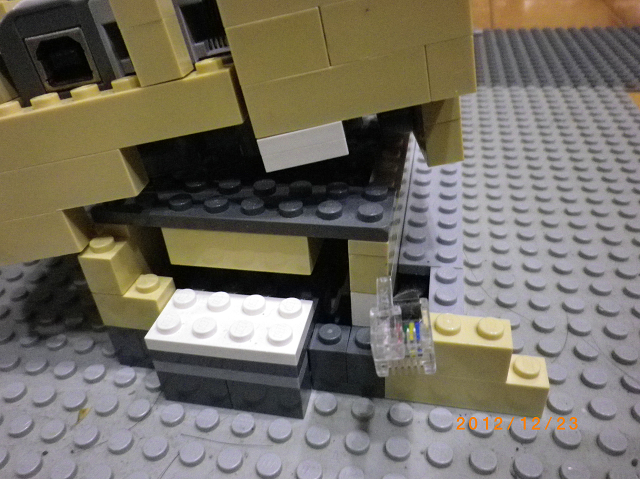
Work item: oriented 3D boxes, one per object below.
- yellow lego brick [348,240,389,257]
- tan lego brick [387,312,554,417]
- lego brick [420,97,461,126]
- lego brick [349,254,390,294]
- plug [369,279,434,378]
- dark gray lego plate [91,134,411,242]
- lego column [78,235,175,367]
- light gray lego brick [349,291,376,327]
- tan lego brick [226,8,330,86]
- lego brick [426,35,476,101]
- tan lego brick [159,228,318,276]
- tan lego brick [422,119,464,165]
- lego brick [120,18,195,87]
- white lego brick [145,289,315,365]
[{"bbox_3d":[0.011,-0.001,0.105,0.008,0.003,0.010,4,36,12],"label":"yellow lego brick"},{"bbox_3d":[0.030,0.025,0.106,0.032,0.021,0.008,4,36,12],"label":"tan lego brick"},{"bbox_3d":[0.026,-0.032,0.116,0.008,0.010,0.010,-10,27,8],"label":"lego brick"},{"bbox_3d":[0.011,0.005,0.110,0.008,0.010,0.010,4,34,11],"label":"lego brick"},{"bbox_3d":[0.013,0.014,0.084,0.010,0.008,0.014,-7,60,8],"label":"plug"},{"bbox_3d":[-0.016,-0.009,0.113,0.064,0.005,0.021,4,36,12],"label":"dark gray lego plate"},{"bbox_3d":[-0.041,0.015,0.118,0.016,0.034,0.008,4,36,12],"label":"lego column"},{"bbox_3d":[0.011,0.013,0.116,0.008,0.010,0.010,4,34,11],"label":"light gray lego brick"},{"bbox_3d":[-0.007,-0.035,0.092,0.016,0.010,0.008,-10,24,9],"label":"tan lego brick"},{"bbox_3d":[0.023,-0.032,0.093,0.008,0.010,0.010,-10,27,8],"label":"lego brick"},{"bbox_3d":[-0.016,-0.002,0.115,0.032,0.010,0.016,4,36,12],"label":"tan lego brick"},{"bbox_3d":[0.028,-0.024,0.120,0.008,0.010,0.010,-10,27,8],"label":"tan lego brick"},{"bbox_3d":[-0.028,-0.034,0.092,0.008,0.010,0.009,-10,27,6],"label":"lego brick"},{"bbox_3d":[-0.019,0.018,0.110,0.032,0.005,0.016,4,34,11],"label":"white lego brick"}]

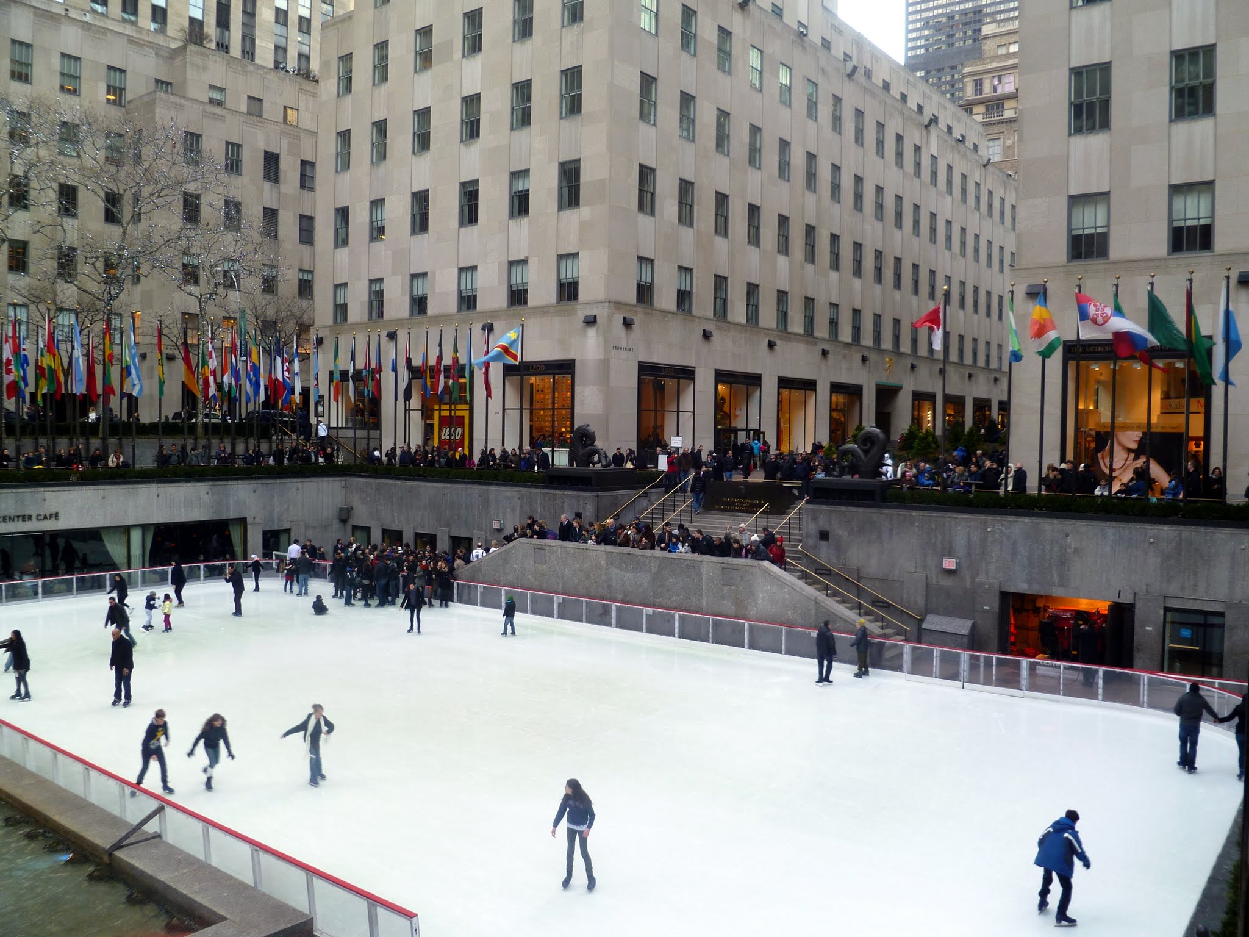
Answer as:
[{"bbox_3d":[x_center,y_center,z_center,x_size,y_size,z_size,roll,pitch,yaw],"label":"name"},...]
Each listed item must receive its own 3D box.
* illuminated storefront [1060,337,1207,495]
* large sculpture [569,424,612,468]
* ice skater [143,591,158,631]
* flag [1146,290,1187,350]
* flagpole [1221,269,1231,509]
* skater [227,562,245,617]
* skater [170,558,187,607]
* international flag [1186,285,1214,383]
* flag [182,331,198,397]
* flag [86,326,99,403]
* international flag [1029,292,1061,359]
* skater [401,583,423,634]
[{"bbox_3d":[16.939,-1.698,33.636,4.520,5.111,0.500,2,2,38],"label":"illuminated storefront"},{"bbox_3d":[-1.407,-0.904,41.623,1.750,1.820,0.950,2,2,38],"label":"large sculpture"},{"bbox_3d":[-15.367,4.601,32.739,0.500,1.250,0.420,1,2,3],"label":"ice skater"},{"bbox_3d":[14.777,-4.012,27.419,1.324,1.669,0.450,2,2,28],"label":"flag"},{"bbox_3d":[16.459,-2.023,27.723,0.140,7.000,0.140,2,2,38],"label":"flagpole"},{"bbox_3d":[-13.614,4.294,35.379,0.620,1.750,0.520,0,2,-36],"label":"skater"},{"bbox_3d":[-16.058,4.114,36.380,0.580,1.690,0.520,0,2,-22],"label":"skater"},{"bbox_3d":[16.038,-3.738,28.145,0.780,2.900,0.500,2,2,29],"label":"international flag"},{"bbox_3d":[-18.338,-4.409,42.668,0.701,2.720,0.400,0,2,-23],"label":"flag"},{"bbox_3d":[-24.540,-4.742,46.537,0.517,3.371,0.420,0,2,-28],"label":"flag"},{"bbox_3d":[12.660,-4.288,30.413,0.920,2.000,0.450,2,2,22],"label":"international flag"},{"bbox_3d":[-6.724,4.413,32.114,0.720,1.620,0.480,1,2,-7],"label":"skater"}]

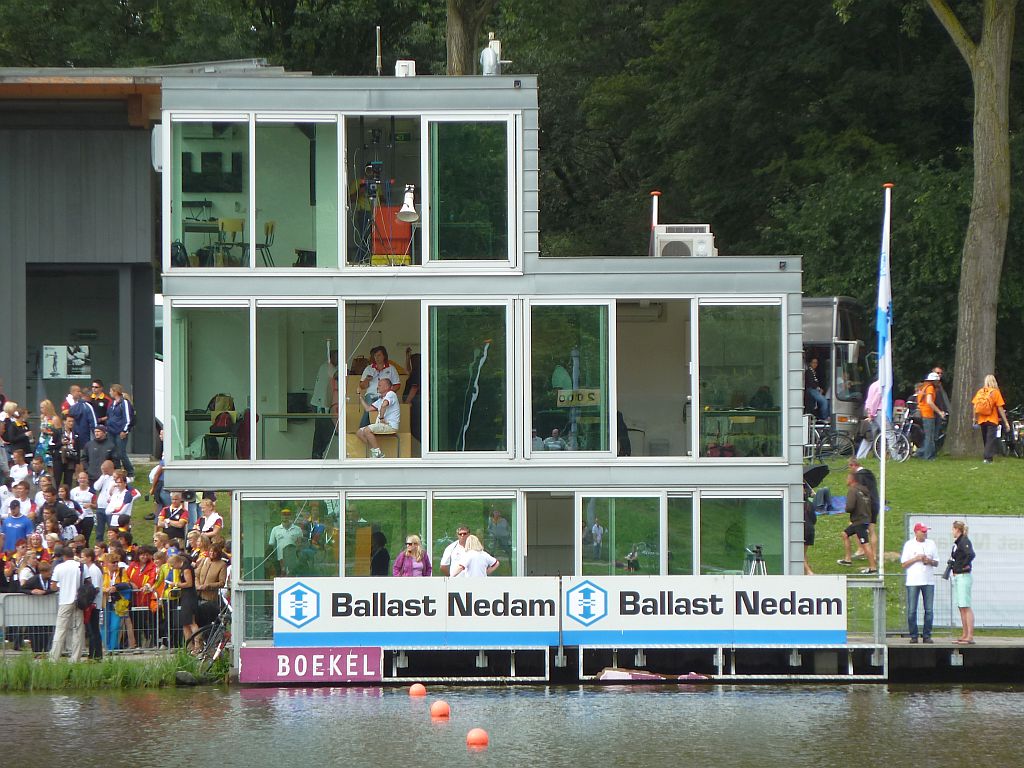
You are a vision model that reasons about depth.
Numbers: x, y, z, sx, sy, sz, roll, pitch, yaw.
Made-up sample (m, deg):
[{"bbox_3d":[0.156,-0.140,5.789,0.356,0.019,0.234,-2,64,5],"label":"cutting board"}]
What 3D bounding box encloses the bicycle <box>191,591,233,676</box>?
[{"bbox_3d":[-4.186,3.667,118.500,0.480,1.020,1.680,13,7,34],"label":"bicycle"}]

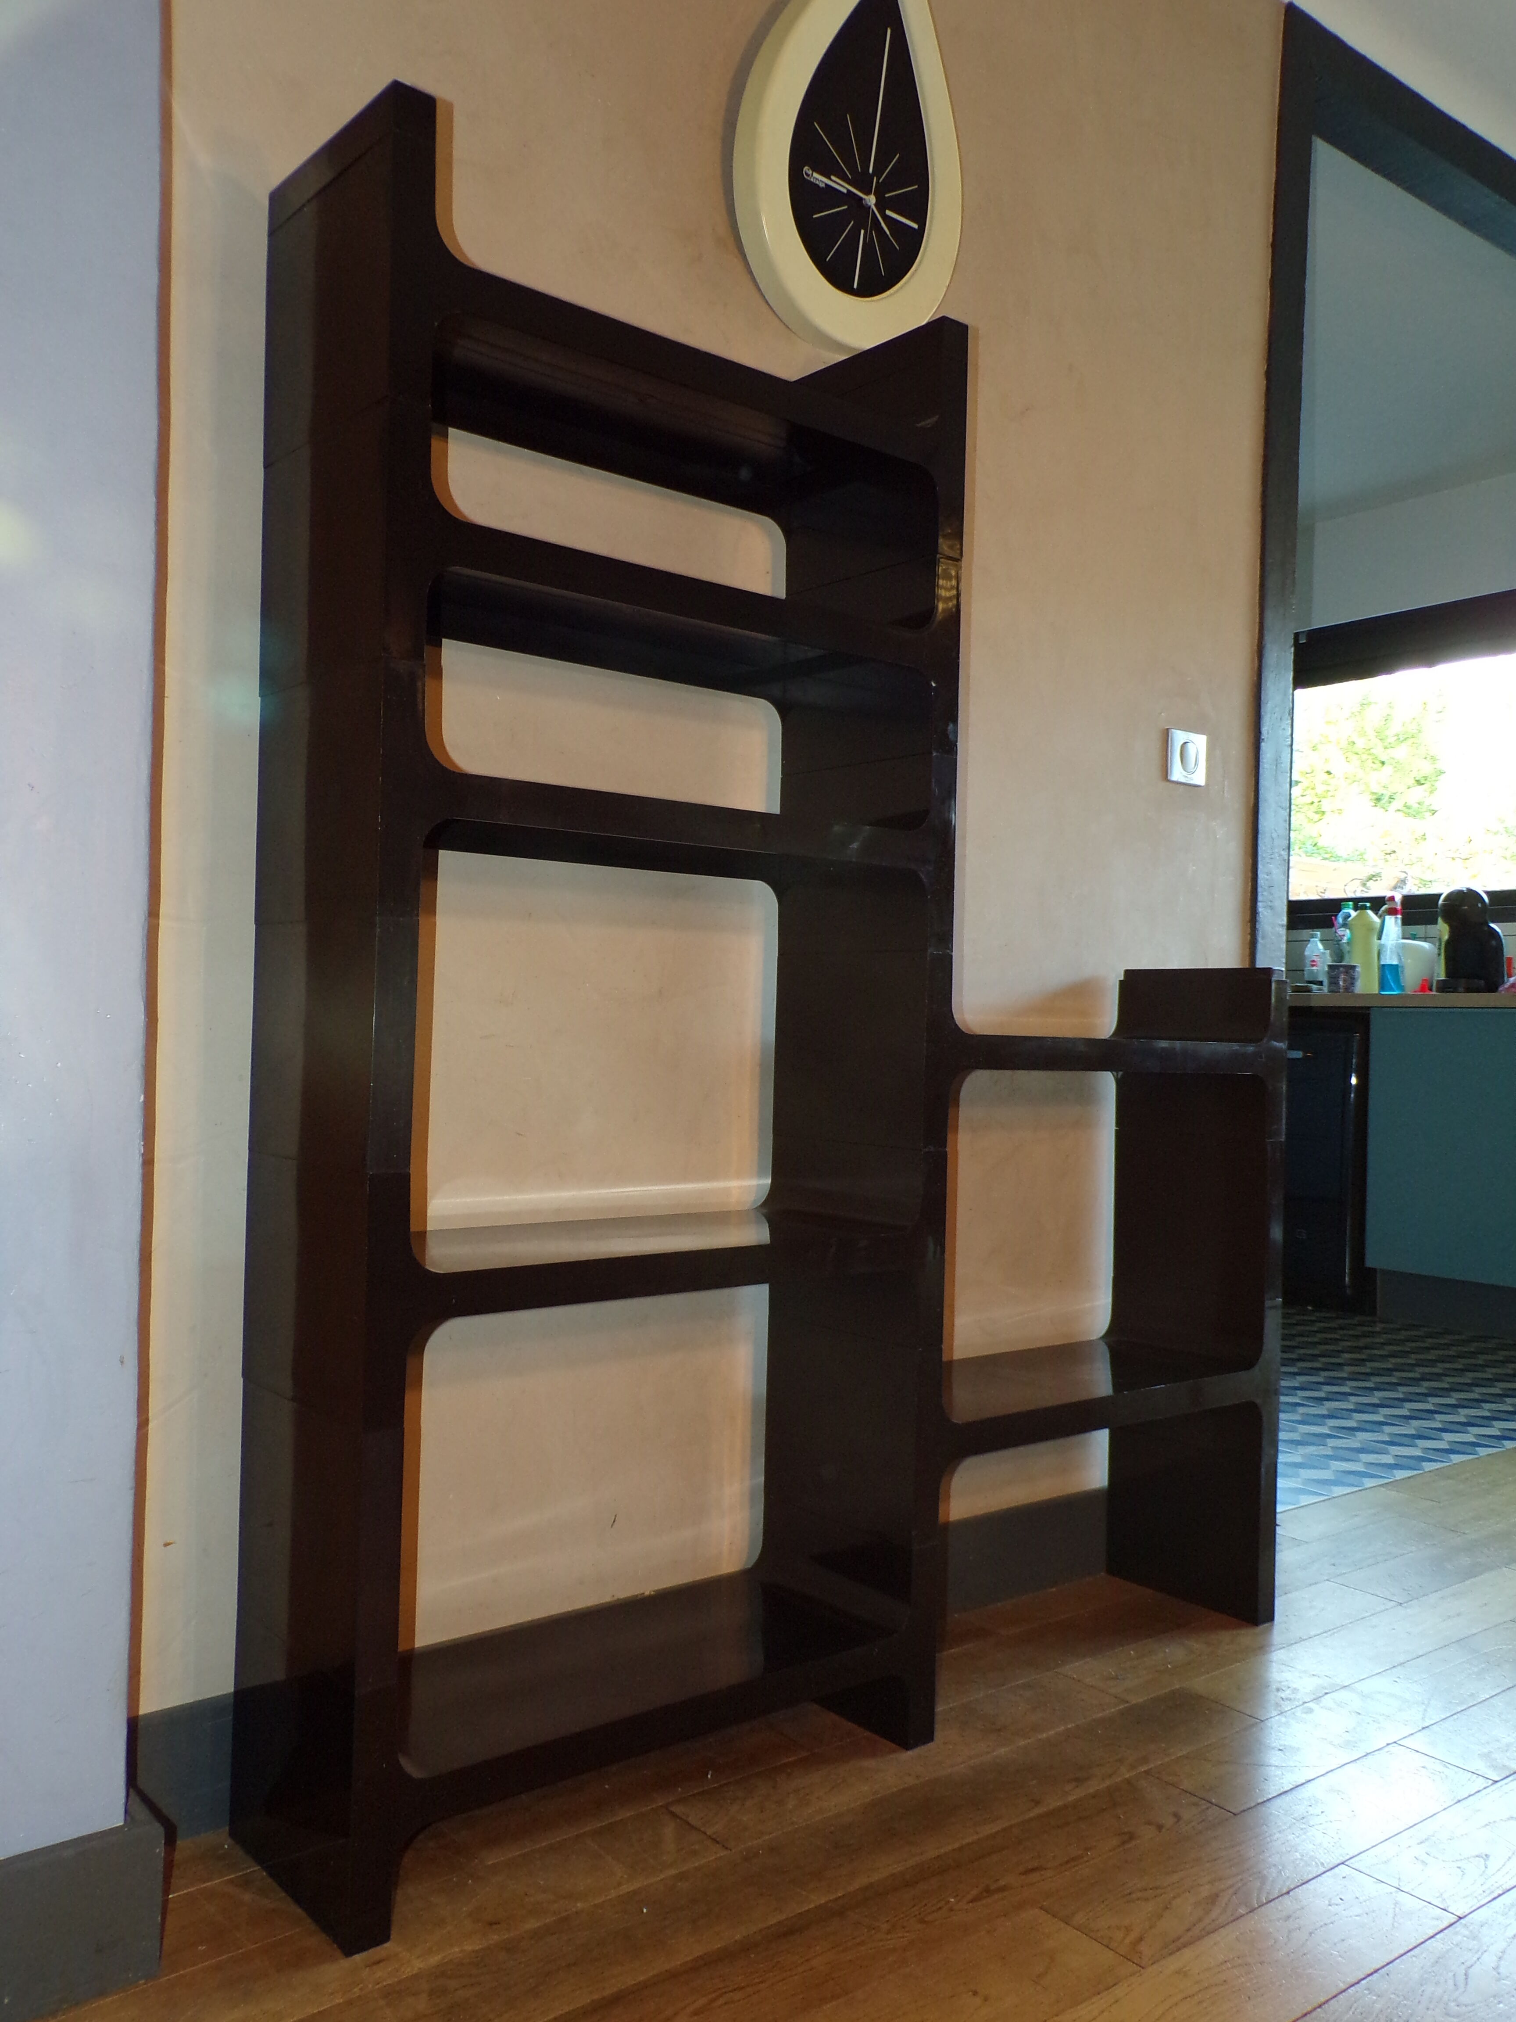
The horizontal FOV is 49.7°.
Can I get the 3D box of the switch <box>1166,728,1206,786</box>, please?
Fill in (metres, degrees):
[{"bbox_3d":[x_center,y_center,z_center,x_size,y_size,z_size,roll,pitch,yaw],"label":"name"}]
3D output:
[{"bbox_3d":[0.671,-0.395,2.555,0.080,0.080,0.012,2,-1,-38],"label":"switch"}]

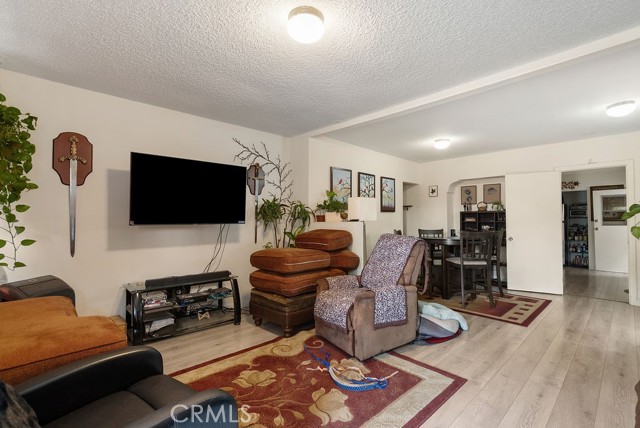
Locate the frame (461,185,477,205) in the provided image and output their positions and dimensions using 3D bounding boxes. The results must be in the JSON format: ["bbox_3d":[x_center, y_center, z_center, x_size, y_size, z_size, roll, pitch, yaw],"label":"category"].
[{"bbox_3d":[3.126,-0.388,5.967,0.025,0.390,0.305,1,-1,-43],"label":"frame"}]

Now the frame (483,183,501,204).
[{"bbox_3d":[3.417,-0.390,5.652,0.025,0.390,0.310,1,-1,-43],"label":"frame"}]

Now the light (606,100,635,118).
[{"bbox_3d":[3.287,-1.129,3.108,0.235,0.125,0.235,1,-1,-43],"label":"light"}]

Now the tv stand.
[{"bbox_3d":[-1.438,0.989,3.074,1.050,0.530,0.410,1,-1,-40],"label":"tv stand"}]

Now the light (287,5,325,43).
[{"bbox_3d":[-0.086,-1.161,1.797,0.240,0.125,0.240,0,-1,0],"label":"light"}]

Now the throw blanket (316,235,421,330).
[{"bbox_3d":[0.553,0.651,2.953,1.060,0.850,0.690,1,-1,-34],"label":"throw blanket"}]

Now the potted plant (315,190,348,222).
[{"bbox_3d":[0.161,-0.095,3.996,0.300,0.430,0.400,1,-1,-43],"label":"potted plant"}]

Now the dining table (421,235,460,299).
[{"bbox_3d":[2.036,0.830,4.453,0.980,0.915,0.980,0,-1,-3],"label":"dining table"}]

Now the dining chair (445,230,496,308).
[{"bbox_3d":[2.161,0.764,4.097,0.460,1.035,0.530,0,-1,-3],"label":"dining chair"}]

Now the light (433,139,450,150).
[{"bbox_3d":[1.952,-1.103,4.563,0.245,0.130,0.245,1,-1,-43],"label":"light"}]

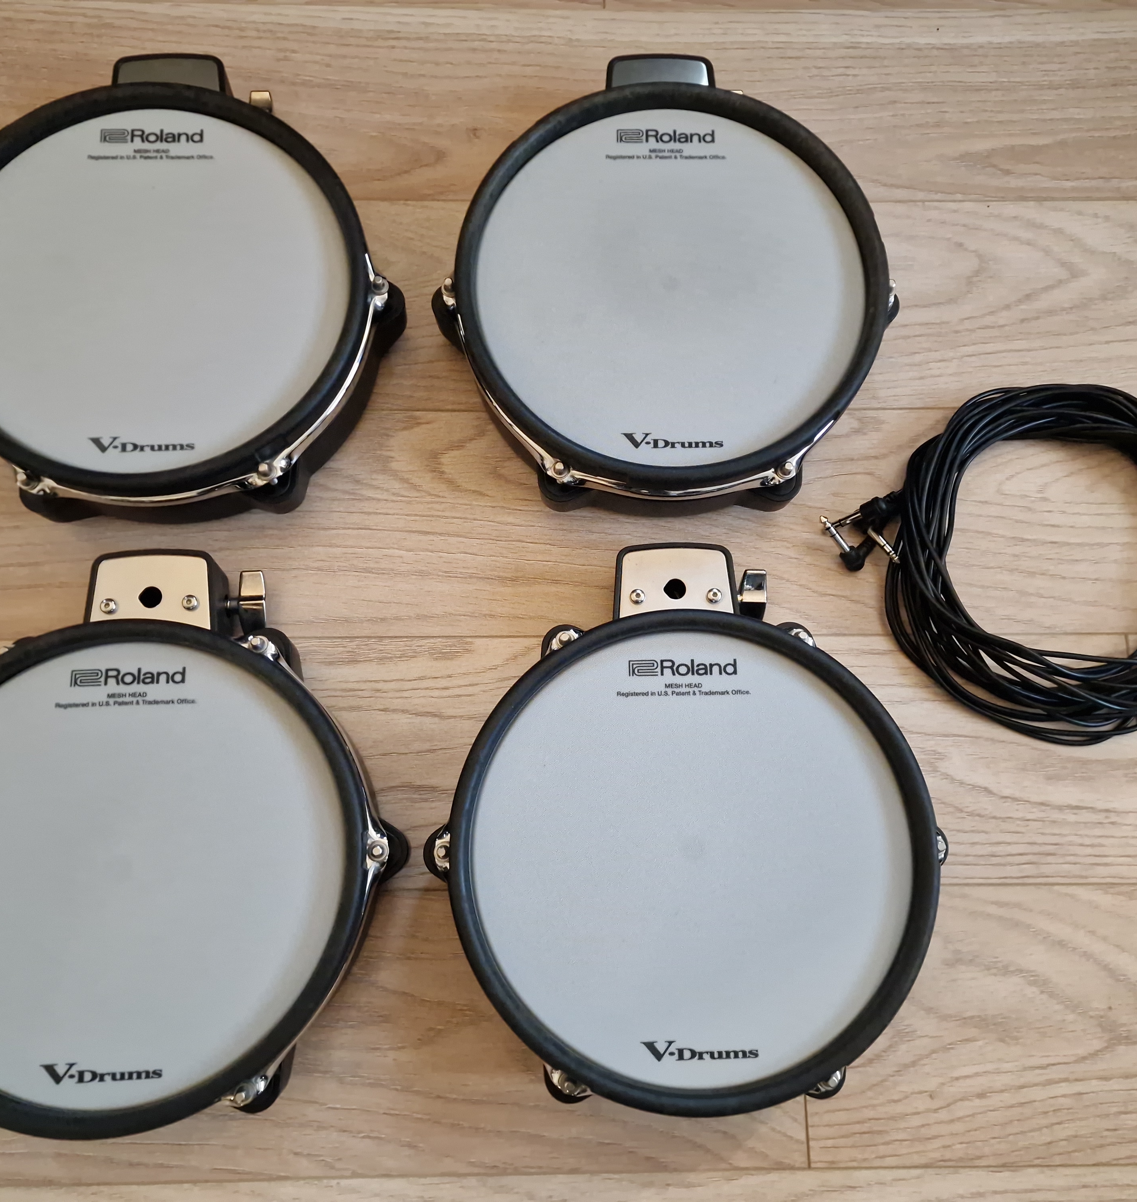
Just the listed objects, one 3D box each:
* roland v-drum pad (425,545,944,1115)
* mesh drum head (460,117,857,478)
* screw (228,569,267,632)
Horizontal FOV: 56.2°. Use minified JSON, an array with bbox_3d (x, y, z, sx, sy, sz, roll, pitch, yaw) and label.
[{"bbox_3d":[0.069,0.122,0.619,0.305,0.080,0.322,0,78,-1],"label":"roland v-drum pad"},{"bbox_3d":[0.065,-0.198,0.666,0.250,0.006,0.250,0,78,-1],"label":"mesh drum head"},{"bbox_3d":[-0.196,0.000,0.652,0.025,0.018,0.037,0,78,-1],"label":"screw"}]

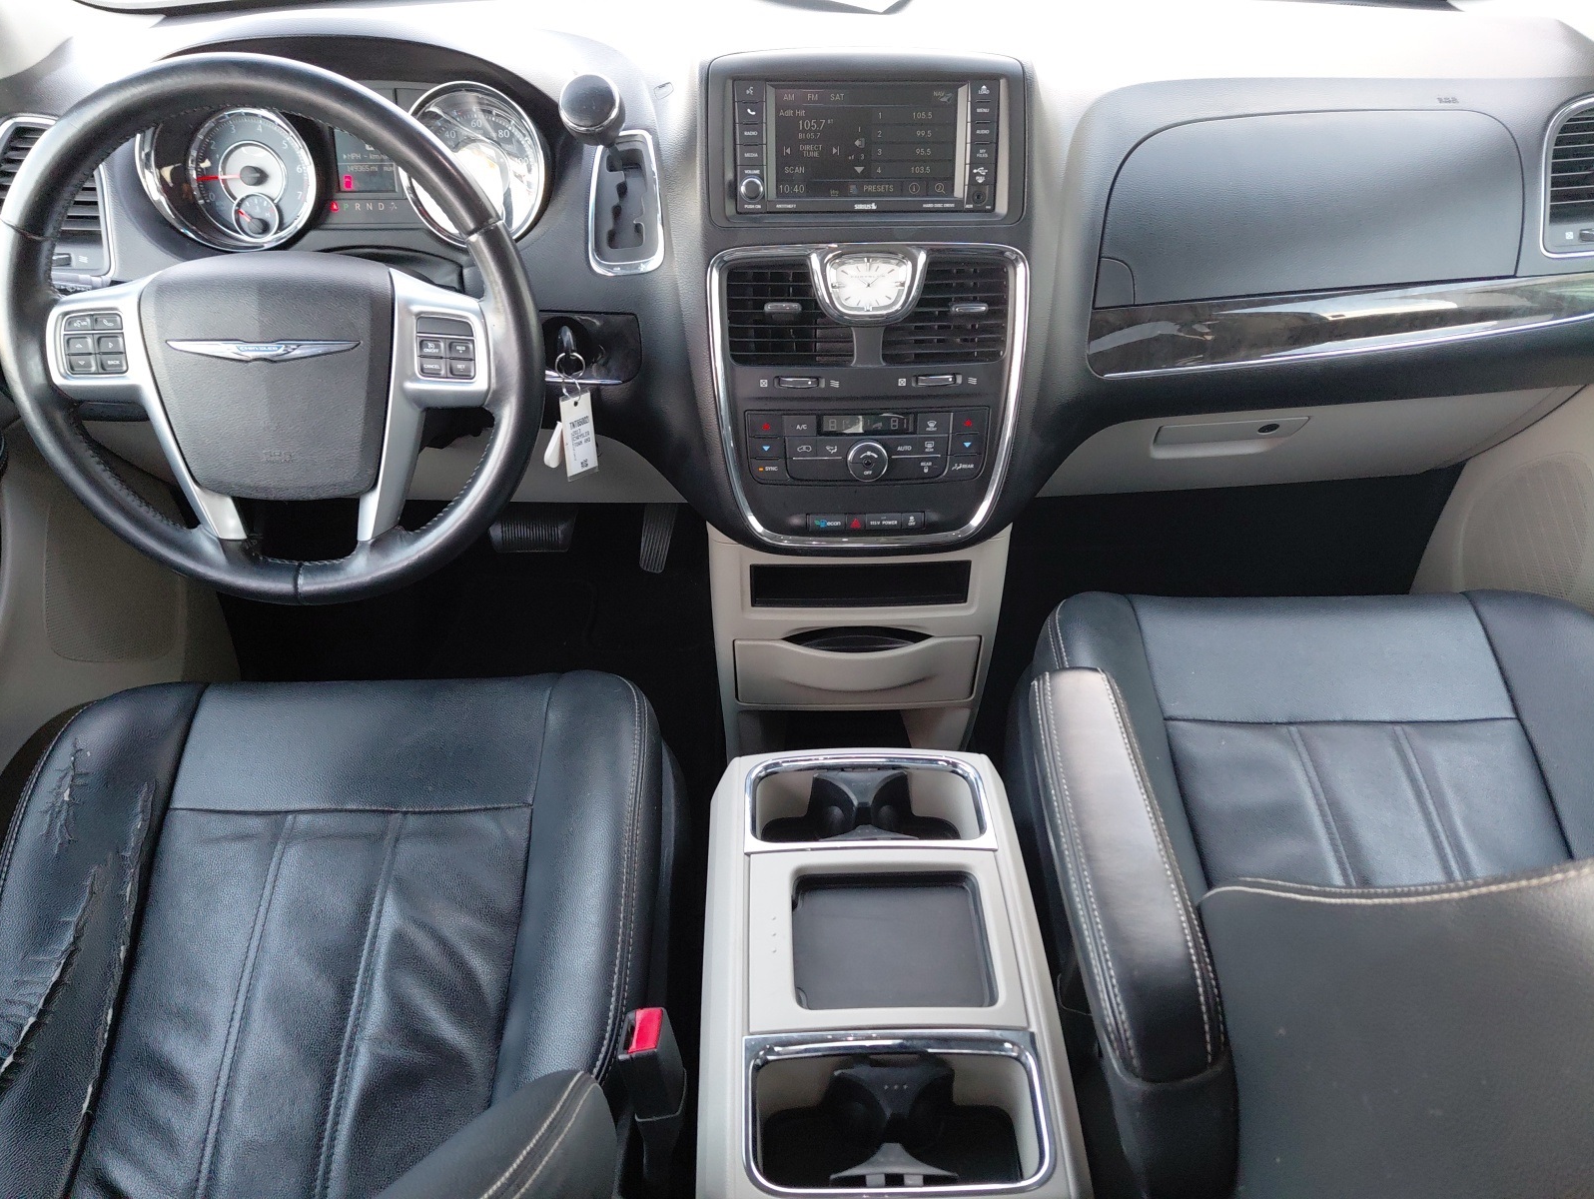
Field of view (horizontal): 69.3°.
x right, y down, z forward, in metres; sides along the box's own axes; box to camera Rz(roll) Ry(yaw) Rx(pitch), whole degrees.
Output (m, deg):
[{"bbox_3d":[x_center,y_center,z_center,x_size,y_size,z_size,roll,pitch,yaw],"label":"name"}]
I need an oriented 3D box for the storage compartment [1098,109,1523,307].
[{"bbox_3d":[0.428,-0.329,0.968,0.350,0.135,0.095,-4,31,-4],"label":"storage compartment"}]

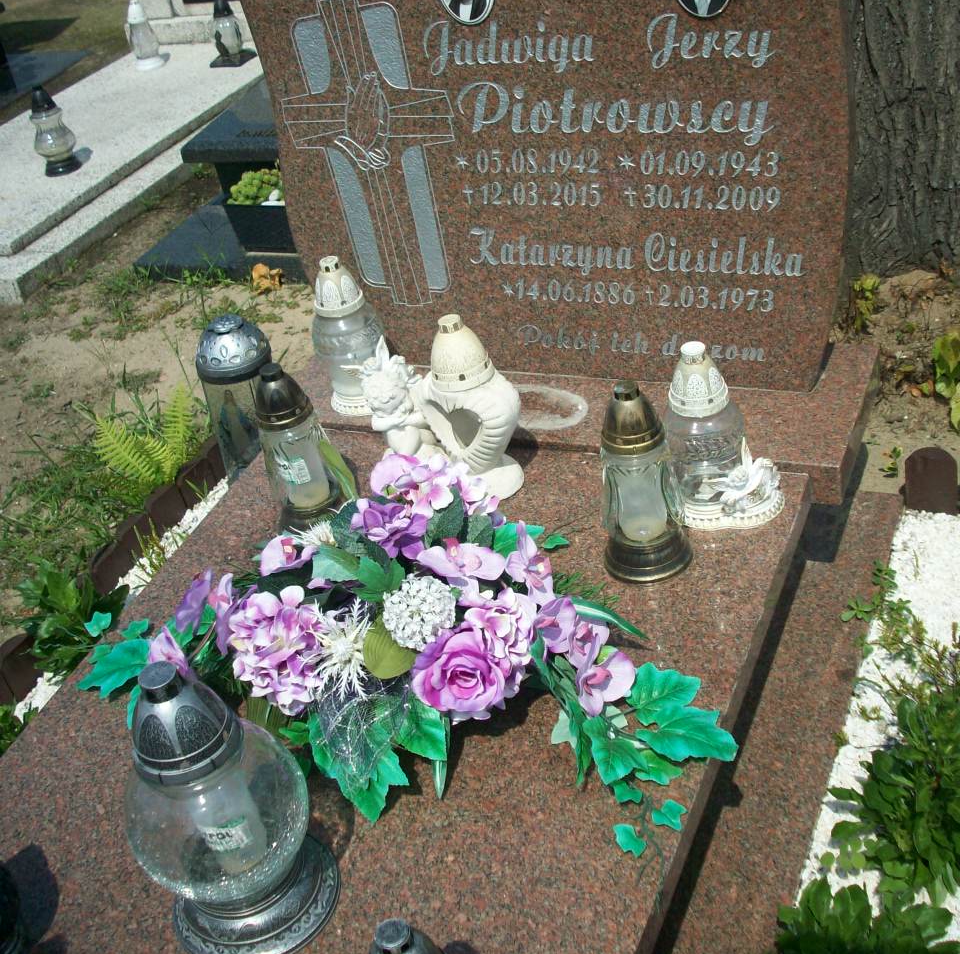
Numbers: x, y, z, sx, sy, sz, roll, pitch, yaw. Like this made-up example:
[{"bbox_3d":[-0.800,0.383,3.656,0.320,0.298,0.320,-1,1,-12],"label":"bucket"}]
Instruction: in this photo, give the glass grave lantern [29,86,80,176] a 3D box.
[{"bbox_3d":[-1.204,-0.972,3.821,0.113,0.232,0.113,6,38,23],"label":"glass grave lantern"}]

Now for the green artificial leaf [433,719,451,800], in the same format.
[{"bbox_3d":[-0.041,0.300,1.453,0.019,0.012,0.083,0,78,6],"label":"green artificial leaf"}]

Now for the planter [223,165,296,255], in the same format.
[{"bbox_3d":[-0.473,-0.701,3.526,0.320,0.190,0.200,3,33,21],"label":"planter"}]

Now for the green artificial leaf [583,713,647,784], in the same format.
[{"bbox_3d":[0.146,0.295,1.475,0.070,0.040,0.080,6,38,23],"label":"green artificial leaf"}]

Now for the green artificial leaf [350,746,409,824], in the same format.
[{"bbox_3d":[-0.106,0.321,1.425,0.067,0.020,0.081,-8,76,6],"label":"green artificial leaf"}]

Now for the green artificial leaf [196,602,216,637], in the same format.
[{"bbox_3d":[-0.373,0.196,1.867,0.034,0.045,0.025,6,3,24],"label":"green artificial leaf"}]

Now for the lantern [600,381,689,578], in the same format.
[{"bbox_3d":[0.215,-0.002,1.858,0.120,0.281,0.120,6,38,24],"label":"lantern"}]

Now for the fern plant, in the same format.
[{"bbox_3d":[-0.665,-0.069,2.719,0.200,0.170,0.180,6,38,24],"label":"fern plant"}]

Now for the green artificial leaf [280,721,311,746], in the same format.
[{"bbox_3d":[-0.214,0.299,1.593,0.051,0.015,0.035,2,55,36],"label":"green artificial leaf"}]

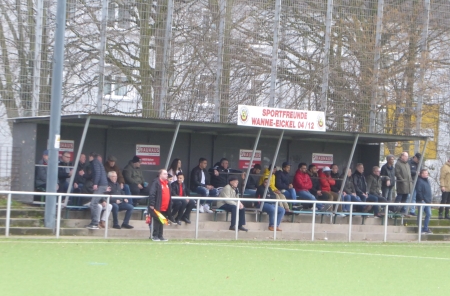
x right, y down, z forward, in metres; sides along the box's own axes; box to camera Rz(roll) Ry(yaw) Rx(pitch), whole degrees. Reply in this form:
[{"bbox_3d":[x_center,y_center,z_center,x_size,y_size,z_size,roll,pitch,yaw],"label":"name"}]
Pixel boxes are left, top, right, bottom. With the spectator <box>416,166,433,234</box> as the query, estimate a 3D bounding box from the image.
[{"bbox_3d":[5.502,1.478,82.700,0.380,1.770,0.520,3,0,30],"label":"spectator"}]

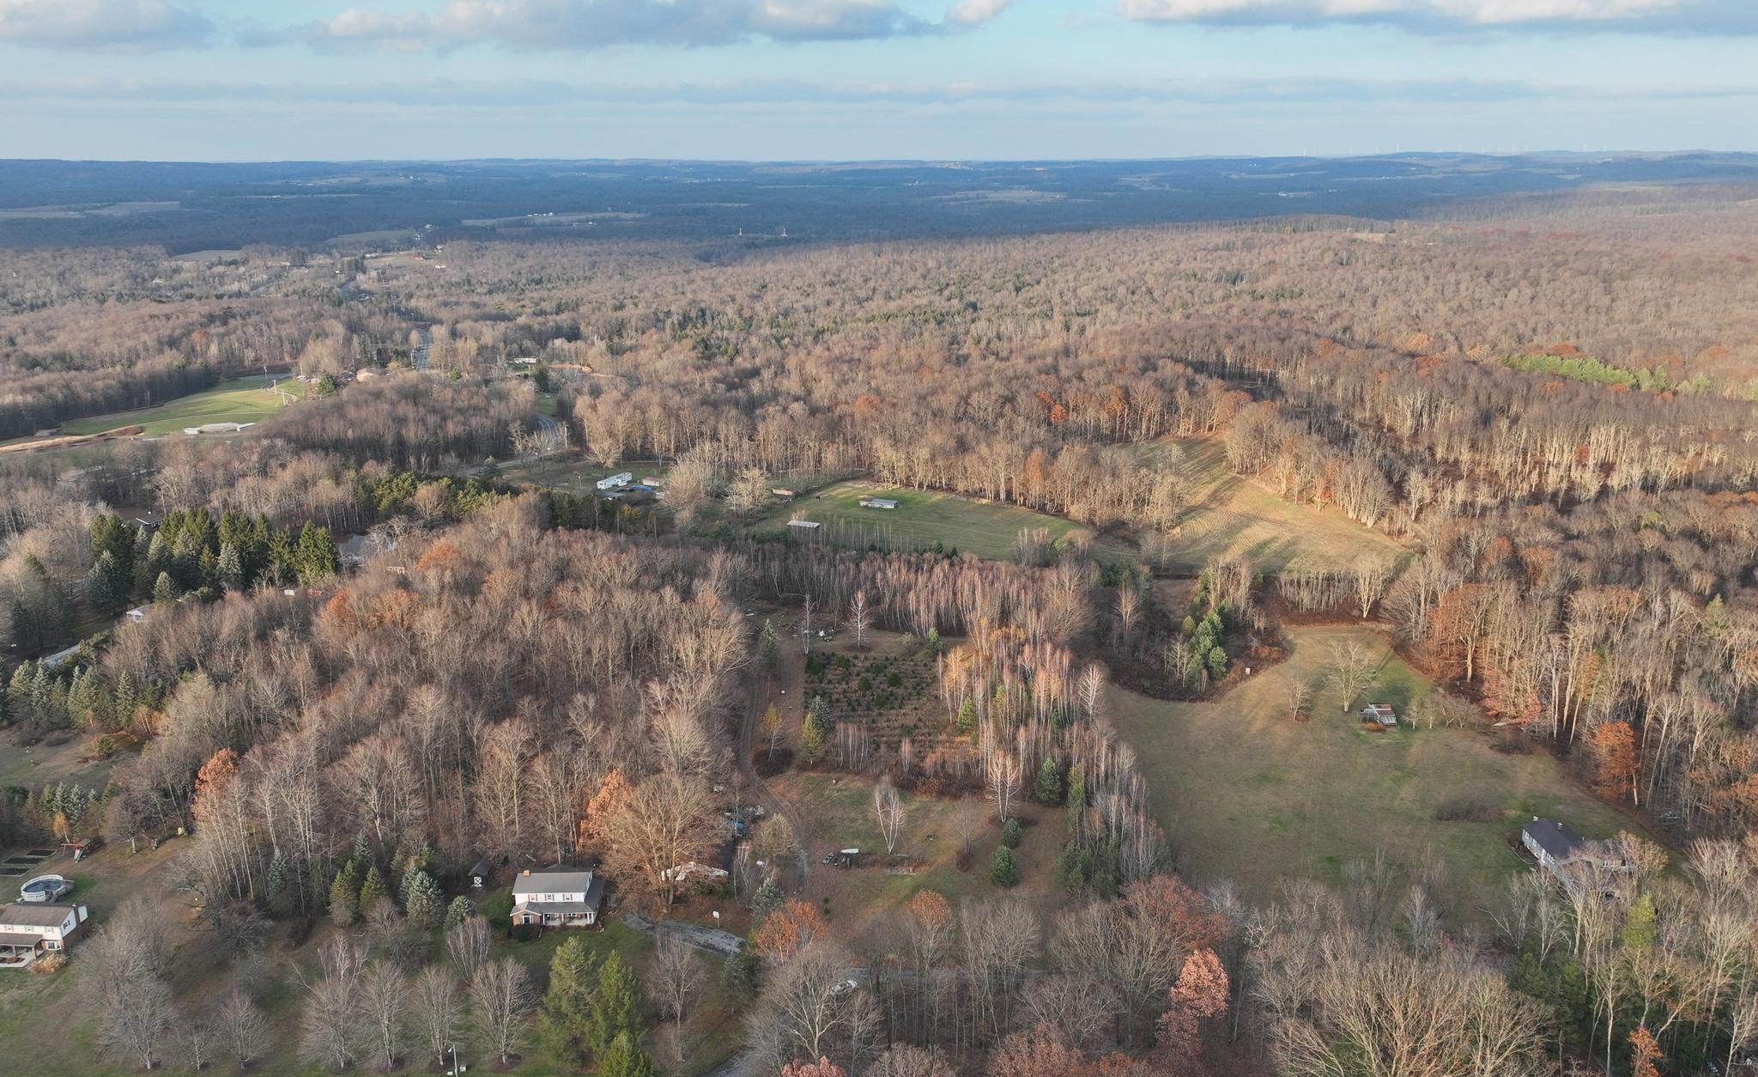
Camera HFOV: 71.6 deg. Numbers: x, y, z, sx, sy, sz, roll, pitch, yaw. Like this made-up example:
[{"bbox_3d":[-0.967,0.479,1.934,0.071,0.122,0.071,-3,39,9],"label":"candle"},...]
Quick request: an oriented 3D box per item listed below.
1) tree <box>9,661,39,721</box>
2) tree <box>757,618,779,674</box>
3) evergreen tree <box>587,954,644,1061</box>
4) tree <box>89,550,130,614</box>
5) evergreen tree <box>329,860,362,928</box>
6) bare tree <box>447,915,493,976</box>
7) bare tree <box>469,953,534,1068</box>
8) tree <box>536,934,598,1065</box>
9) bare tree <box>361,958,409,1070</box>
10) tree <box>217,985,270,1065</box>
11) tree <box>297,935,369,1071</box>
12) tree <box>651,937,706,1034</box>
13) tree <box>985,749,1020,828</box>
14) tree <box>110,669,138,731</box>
[{"bbox_3d":[-193.470,34.370,275.640,6.840,14.580,6.840,0,18,0],"label":"tree"},{"bbox_3d":[-27.290,26.470,300.620,5.420,14.610,5.420,0,18,0],"label":"tree"},{"bbox_3d":[-37.820,66.950,175.230,8.500,17.620,8.500,0,17,0],"label":"evergreen tree"},{"bbox_3d":[-216.880,11.470,343.170,11.030,17.620,11.030,0,18,0],"label":"tree"},{"bbox_3d":[-88.560,58.710,202.180,5.470,12.360,5.470,0,18,0],"label":"evergreen tree"},{"bbox_3d":[-63.180,63.290,188.350,7.220,11.950,7.220,0,18,0],"label":"bare tree"},{"bbox_3d":[-53.820,67.400,173.600,9.590,17.720,9.590,0,17,0],"label":"bare tree"},{"bbox_3d":[-44.690,65.630,174.230,8.640,20.740,8.640,0,17,0],"label":"tree"},{"bbox_3d":[-67.700,65.550,167.010,6.590,17.200,6.390,0,17,0],"label":"bare tree"},{"bbox_3d":[-90.770,69.740,173.460,7.430,13.350,7.430,0,17,0],"label":"tree"},{"bbox_3d":[-74.520,64.040,166.260,9.560,20.530,9.270,0,17,0],"label":"tree"},{"bbox_3d":[-28.980,64.590,176.650,7.970,16.510,7.970,0,18,0],"label":"tree"},{"bbox_3d":[23.340,46.980,229.980,6.480,15.060,6.290,0,17,0],"label":"tree"},{"bbox_3d":[-168.790,35.810,272.430,6.140,13.770,6.140,0,18,0],"label":"tree"}]

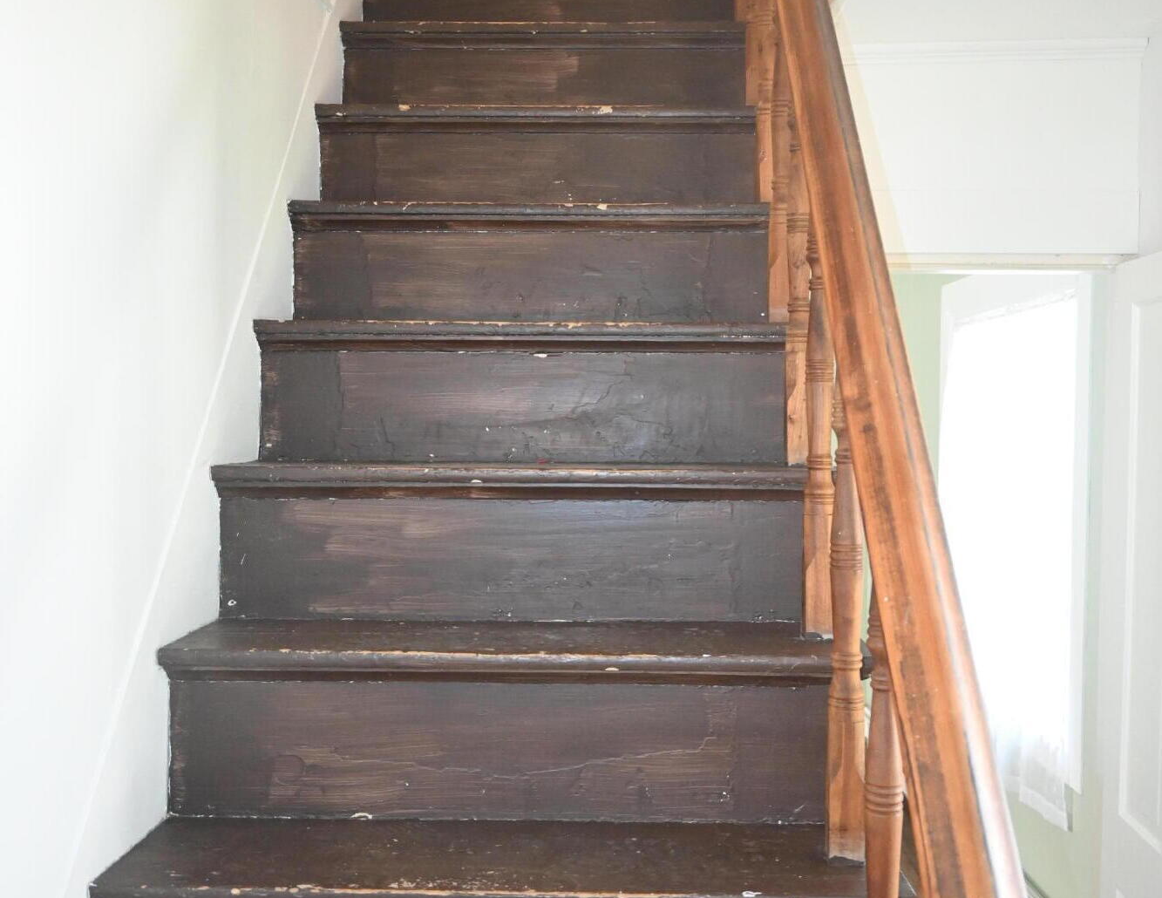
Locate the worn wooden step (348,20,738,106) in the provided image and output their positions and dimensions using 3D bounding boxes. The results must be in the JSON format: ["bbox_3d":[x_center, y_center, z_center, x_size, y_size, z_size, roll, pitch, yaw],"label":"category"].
[{"bbox_3d":[-0.058,-0.768,2.512,0.875,0.221,0.229,0,1,1],"label":"worn wooden step"}]

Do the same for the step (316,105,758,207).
[{"bbox_3d":[-0.064,-0.542,2.322,0.875,0.221,0.229,0,1,1],"label":"step"}]

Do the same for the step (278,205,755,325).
[{"bbox_3d":[-0.070,-0.316,2.133,0.875,0.221,0.229,0,1,1],"label":"step"}]

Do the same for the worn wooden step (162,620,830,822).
[{"bbox_3d":[-0.088,0.362,1.563,0.875,0.221,0.229,0,1,1],"label":"worn wooden step"}]

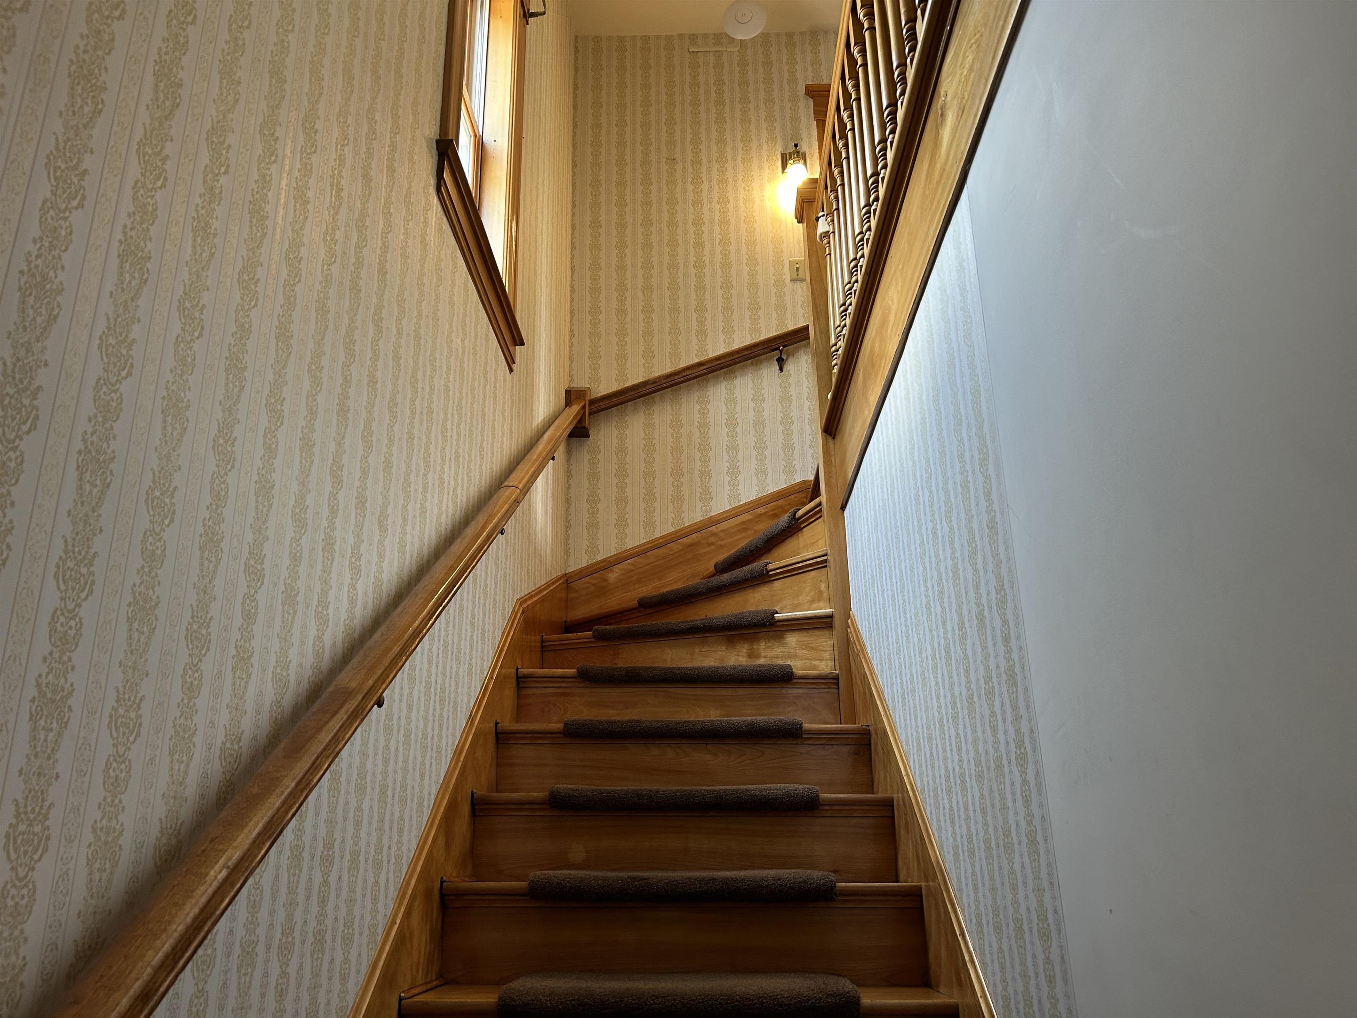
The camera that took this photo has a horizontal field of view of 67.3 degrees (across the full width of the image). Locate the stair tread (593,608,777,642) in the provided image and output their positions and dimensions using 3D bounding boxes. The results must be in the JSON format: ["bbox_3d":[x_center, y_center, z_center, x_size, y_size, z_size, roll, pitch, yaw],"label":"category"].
[{"bbox_3d":[0.054,0.405,3.348,0.630,0.057,0.225,-8,-21,21],"label":"stair tread"}]

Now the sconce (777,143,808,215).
[{"bbox_3d":[0.551,-1.597,4.735,0.120,0.300,0.190,-1,-20,1],"label":"sconce"}]

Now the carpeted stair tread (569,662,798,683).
[{"bbox_3d":[0.022,0.509,3.065,0.642,0.057,0.225,-1,-20,1],"label":"carpeted stair tread"}]

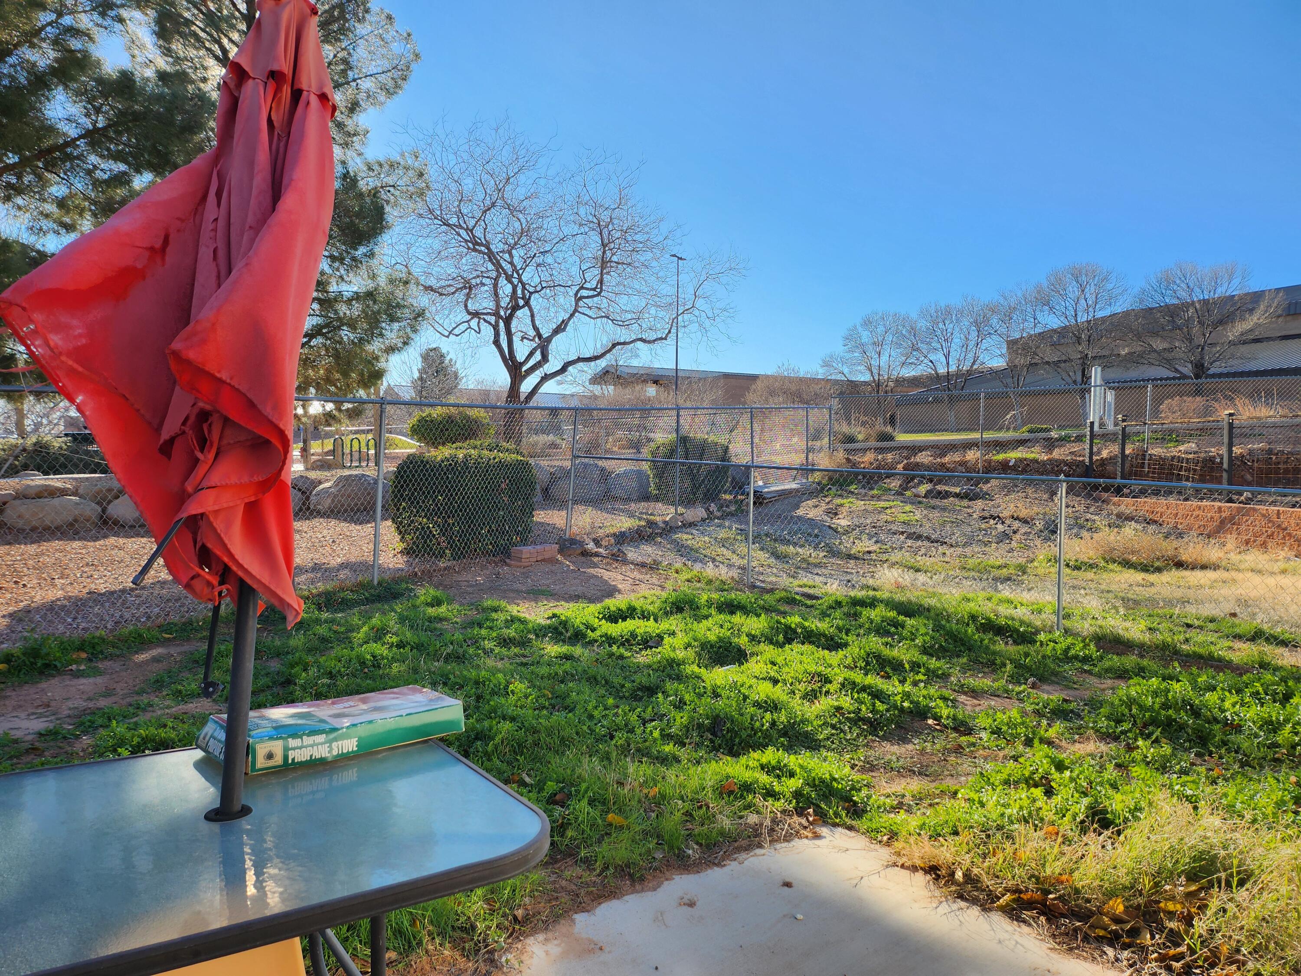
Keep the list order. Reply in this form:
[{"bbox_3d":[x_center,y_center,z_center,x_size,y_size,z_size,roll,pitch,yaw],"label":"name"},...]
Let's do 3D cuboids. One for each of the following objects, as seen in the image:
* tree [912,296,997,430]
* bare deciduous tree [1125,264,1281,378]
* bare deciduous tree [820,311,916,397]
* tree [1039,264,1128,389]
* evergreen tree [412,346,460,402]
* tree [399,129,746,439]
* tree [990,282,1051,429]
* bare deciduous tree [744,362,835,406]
[{"bbox_3d":[18.835,-7.698,56.000,5.190,8.390,5.190,0,4,0],"label":"tree"},{"bbox_3d":[25.768,-6.767,42.000,7.230,7.620,6.870,0,4,0],"label":"bare deciduous tree"},{"bbox_3d":[14.985,-8.034,62.000,6.440,8.310,6.440,0,4,0],"label":"bare deciduous tree"},{"bbox_3d":[22.534,-7.441,47.000,4.670,8.690,4.670,0,4,0],"label":"tree"},{"bbox_3d":[-13.345,-5.900,56.000,2.970,5.810,2.970,0,4,0],"label":"evergreen tree"},{"bbox_3d":[-2.239,-5.521,25.000,9.390,9.380,8.450,0,4,0],"label":"tree"},{"bbox_3d":[21.298,-7.617,52.000,3.790,8.500,3.980,0,4,0],"label":"tree"},{"bbox_3d":[6.972,-4.437,45.000,4.370,3.650,4.370,0,4,0],"label":"bare deciduous tree"}]

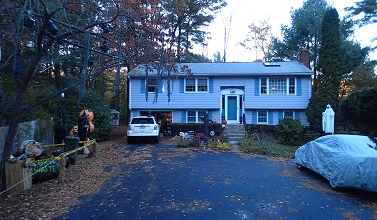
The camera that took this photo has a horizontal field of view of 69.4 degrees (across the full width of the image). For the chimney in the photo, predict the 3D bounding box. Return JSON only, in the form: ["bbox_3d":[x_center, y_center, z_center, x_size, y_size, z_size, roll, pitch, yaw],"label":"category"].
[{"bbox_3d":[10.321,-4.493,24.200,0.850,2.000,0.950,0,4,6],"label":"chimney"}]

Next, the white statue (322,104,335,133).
[{"bbox_3d":[7.978,0.496,15.500,0.680,1.680,0.450,1,4,22],"label":"white statue"}]

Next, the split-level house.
[{"bbox_3d":[2.622,-1.415,25.018,14.100,6.850,8.100,0,4,6],"label":"split-level house"}]

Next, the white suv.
[{"bbox_3d":[-2.820,1.227,18.566,1.850,1.680,4.550,0,-1,-3],"label":"white suv"}]

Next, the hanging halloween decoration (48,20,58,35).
[{"bbox_3d":[-3.474,-2.123,7.000,0.250,0.400,0.240,0,0,-17],"label":"hanging halloween decoration"}]

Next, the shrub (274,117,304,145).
[{"bbox_3d":[6.312,1.331,17.000,1.750,1.650,1.700,0,4,6],"label":"shrub"}]

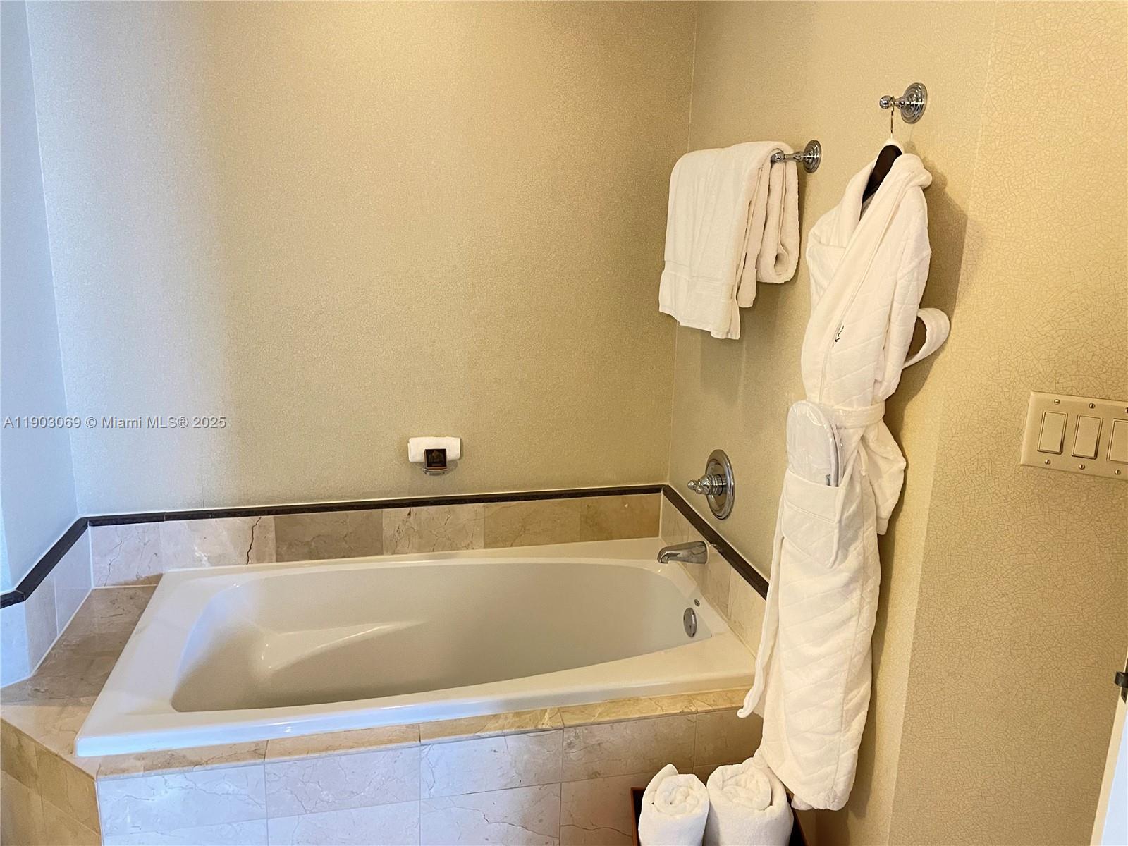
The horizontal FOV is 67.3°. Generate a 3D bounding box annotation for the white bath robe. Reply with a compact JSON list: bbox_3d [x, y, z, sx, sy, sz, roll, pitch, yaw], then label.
[{"bbox_3d":[0.478,0.127,1.529,0.170,1.180,0.340,-5,15,-23],"label":"white bath robe"}]

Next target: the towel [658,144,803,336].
[{"bbox_3d":[0.383,-0.435,2.020,0.140,0.410,0.520,-2,14,-12],"label":"towel"}]

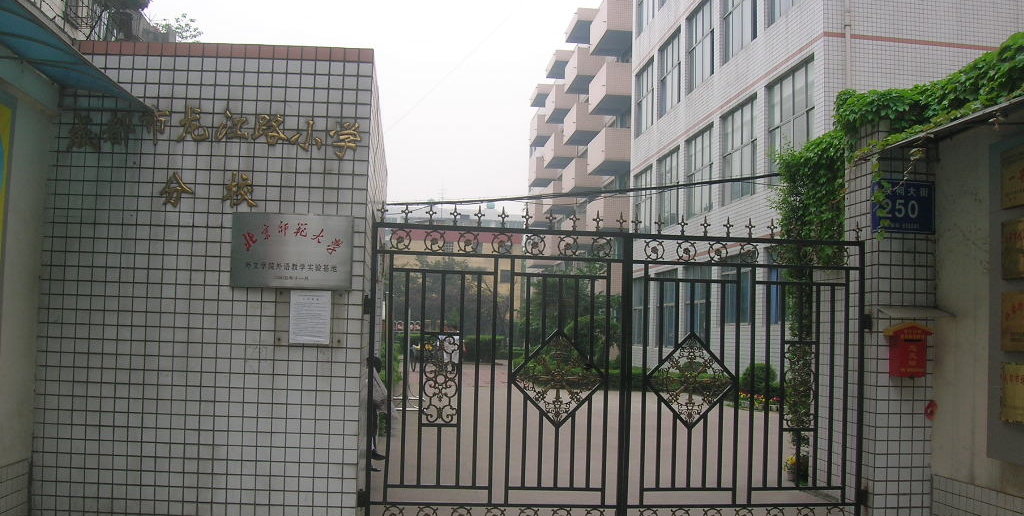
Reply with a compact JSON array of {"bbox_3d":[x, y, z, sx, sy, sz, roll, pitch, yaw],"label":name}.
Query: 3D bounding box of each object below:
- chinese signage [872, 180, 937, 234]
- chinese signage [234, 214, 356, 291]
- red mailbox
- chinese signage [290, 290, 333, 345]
[{"bbox_3d":[2.895,-0.375,7.408,0.523,0.402,0.030,2,-3,-6],"label":"chinese signage"},{"bbox_3d":[-1.518,-0.044,6.925,0.844,0.512,0.035,2,-3,-3],"label":"chinese signage"},{"bbox_3d":[2.872,0.666,7.289,0.317,0.402,0.151,2,-3,-6],"label":"red mailbox"},{"bbox_3d":[-1.387,0.411,6.915,0.281,0.370,0.015,2,-3,-3],"label":"chinese signage"}]

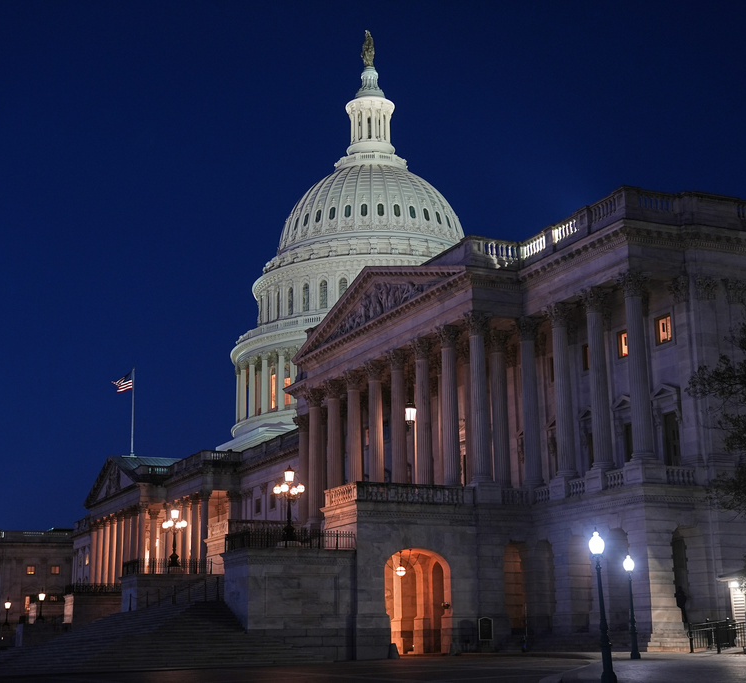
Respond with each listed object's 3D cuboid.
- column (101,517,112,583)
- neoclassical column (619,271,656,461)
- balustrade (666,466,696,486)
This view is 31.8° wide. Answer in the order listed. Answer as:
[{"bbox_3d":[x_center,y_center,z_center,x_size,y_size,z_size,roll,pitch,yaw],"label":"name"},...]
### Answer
[{"bbox_3d":[-33.059,26.418,162.335,1.040,9.182,1.040,6,-15,-26],"label":"column"},{"bbox_3d":[12.875,1.233,63.577,1.250,9.250,1.250,-1,-14,0],"label":"neoclassical column"},{"bbox_3d":[14.558,6.337,61.613,1.751,0.937,0.380,6,-15,-26],"label":"balustrade"}]

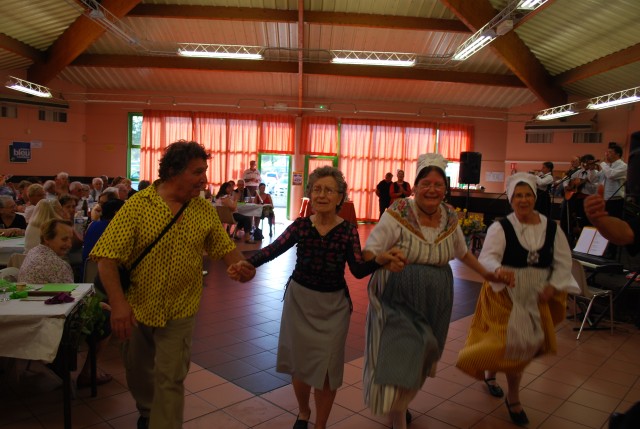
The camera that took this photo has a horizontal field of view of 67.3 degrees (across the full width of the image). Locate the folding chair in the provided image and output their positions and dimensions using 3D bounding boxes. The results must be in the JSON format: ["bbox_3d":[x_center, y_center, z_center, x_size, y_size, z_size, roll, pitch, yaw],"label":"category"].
[{"bbox_3d":[2.696,0.819,4.997,0.530,0.790,0.470,0,5,-22],"label":"folding chair"}]

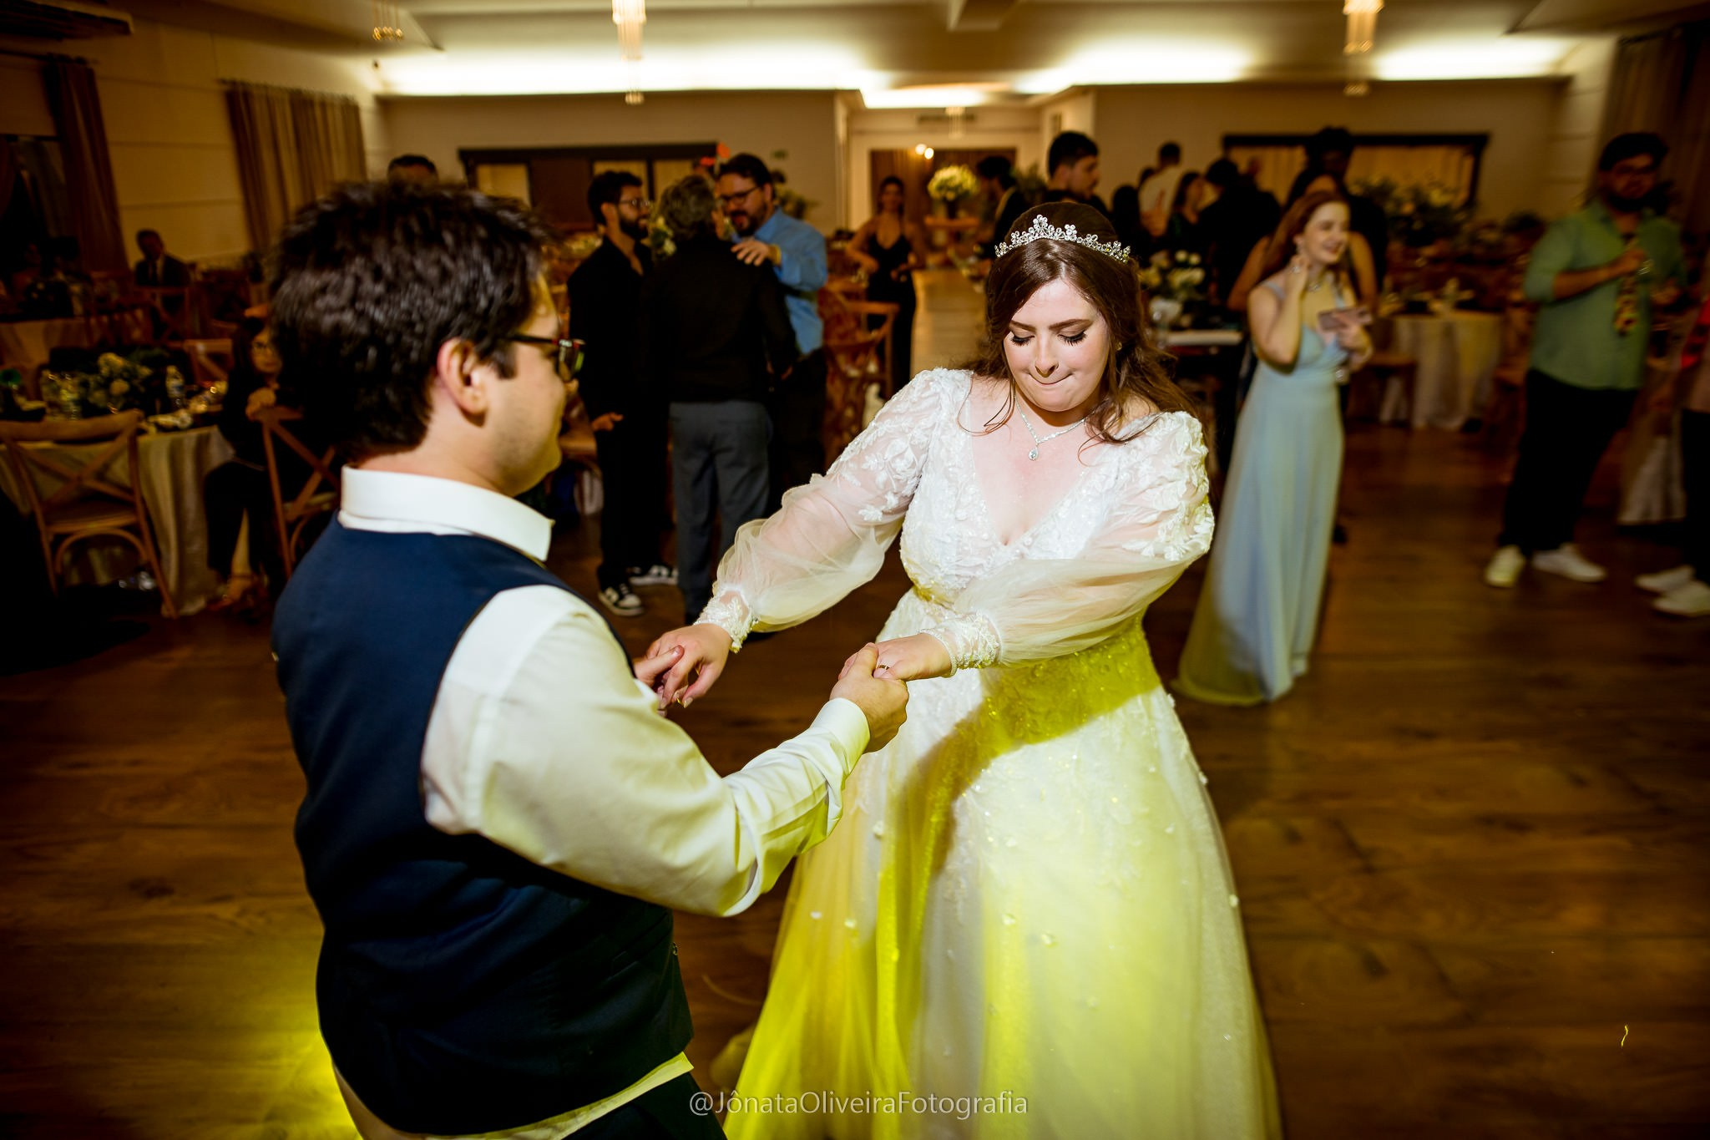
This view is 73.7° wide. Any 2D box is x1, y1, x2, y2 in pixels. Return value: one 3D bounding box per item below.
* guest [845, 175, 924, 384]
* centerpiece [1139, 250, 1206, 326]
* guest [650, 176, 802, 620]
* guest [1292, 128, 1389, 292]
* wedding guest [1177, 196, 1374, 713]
[{"bbox_3d":[0.232,-2.014,8.357,0.540,1.650,0.360,-2,19,-3],"label":"guest"},{"bbox_3d":[1.915,-1.815,7.216,0.460,0.450,0.460,-1,19,0],"label":"centerpiece"},{"bbox_3d":[-0.539,-0.674,4.500,0.560,1.710,0.420,2,20,8],"label":"guest"},{"bbox_3d":[2.303,-1.202,5.734,0.500,1.840,0.320,-5,20,-14],"label":"guest"},{"bbox_3d":[1.364,-0.464,3.936,0.560,1.640,0.580,-13,23,-31],"label":"wedding guest"}]

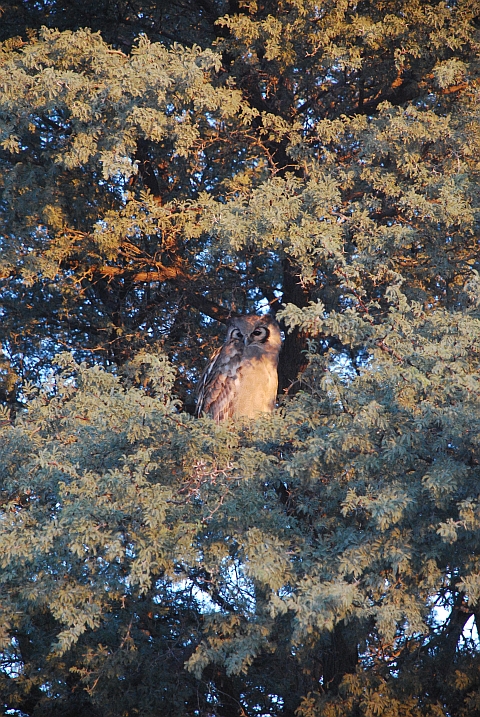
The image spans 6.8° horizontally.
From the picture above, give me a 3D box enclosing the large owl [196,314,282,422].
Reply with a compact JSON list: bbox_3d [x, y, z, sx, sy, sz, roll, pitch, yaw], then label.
[{"bbox_3d":[-0.006,0.095,16.700,0.260,0.560,0.280,11,-16,-41],"label":"large owl"}]

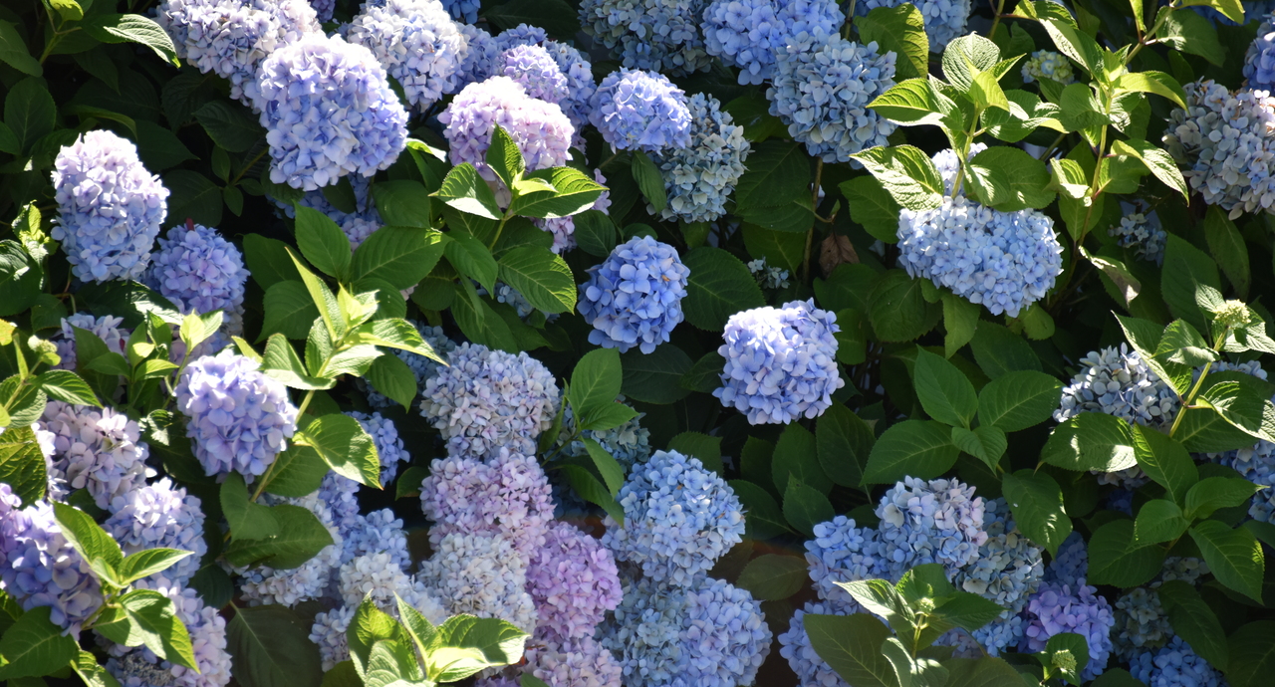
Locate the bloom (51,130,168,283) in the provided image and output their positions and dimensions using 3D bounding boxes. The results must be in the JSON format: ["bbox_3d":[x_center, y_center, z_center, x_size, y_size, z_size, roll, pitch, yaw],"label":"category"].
[{"bbox_3d":[-0.631,-0.164,12.700,0.141,0.181,0.141,0,10,0],"label":"bloom"}]

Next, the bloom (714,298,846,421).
[{"bbox_3d":[0.160,0.021,11.950,0.146,0.140,0.141,0,6,0],"label":"bloom"}]

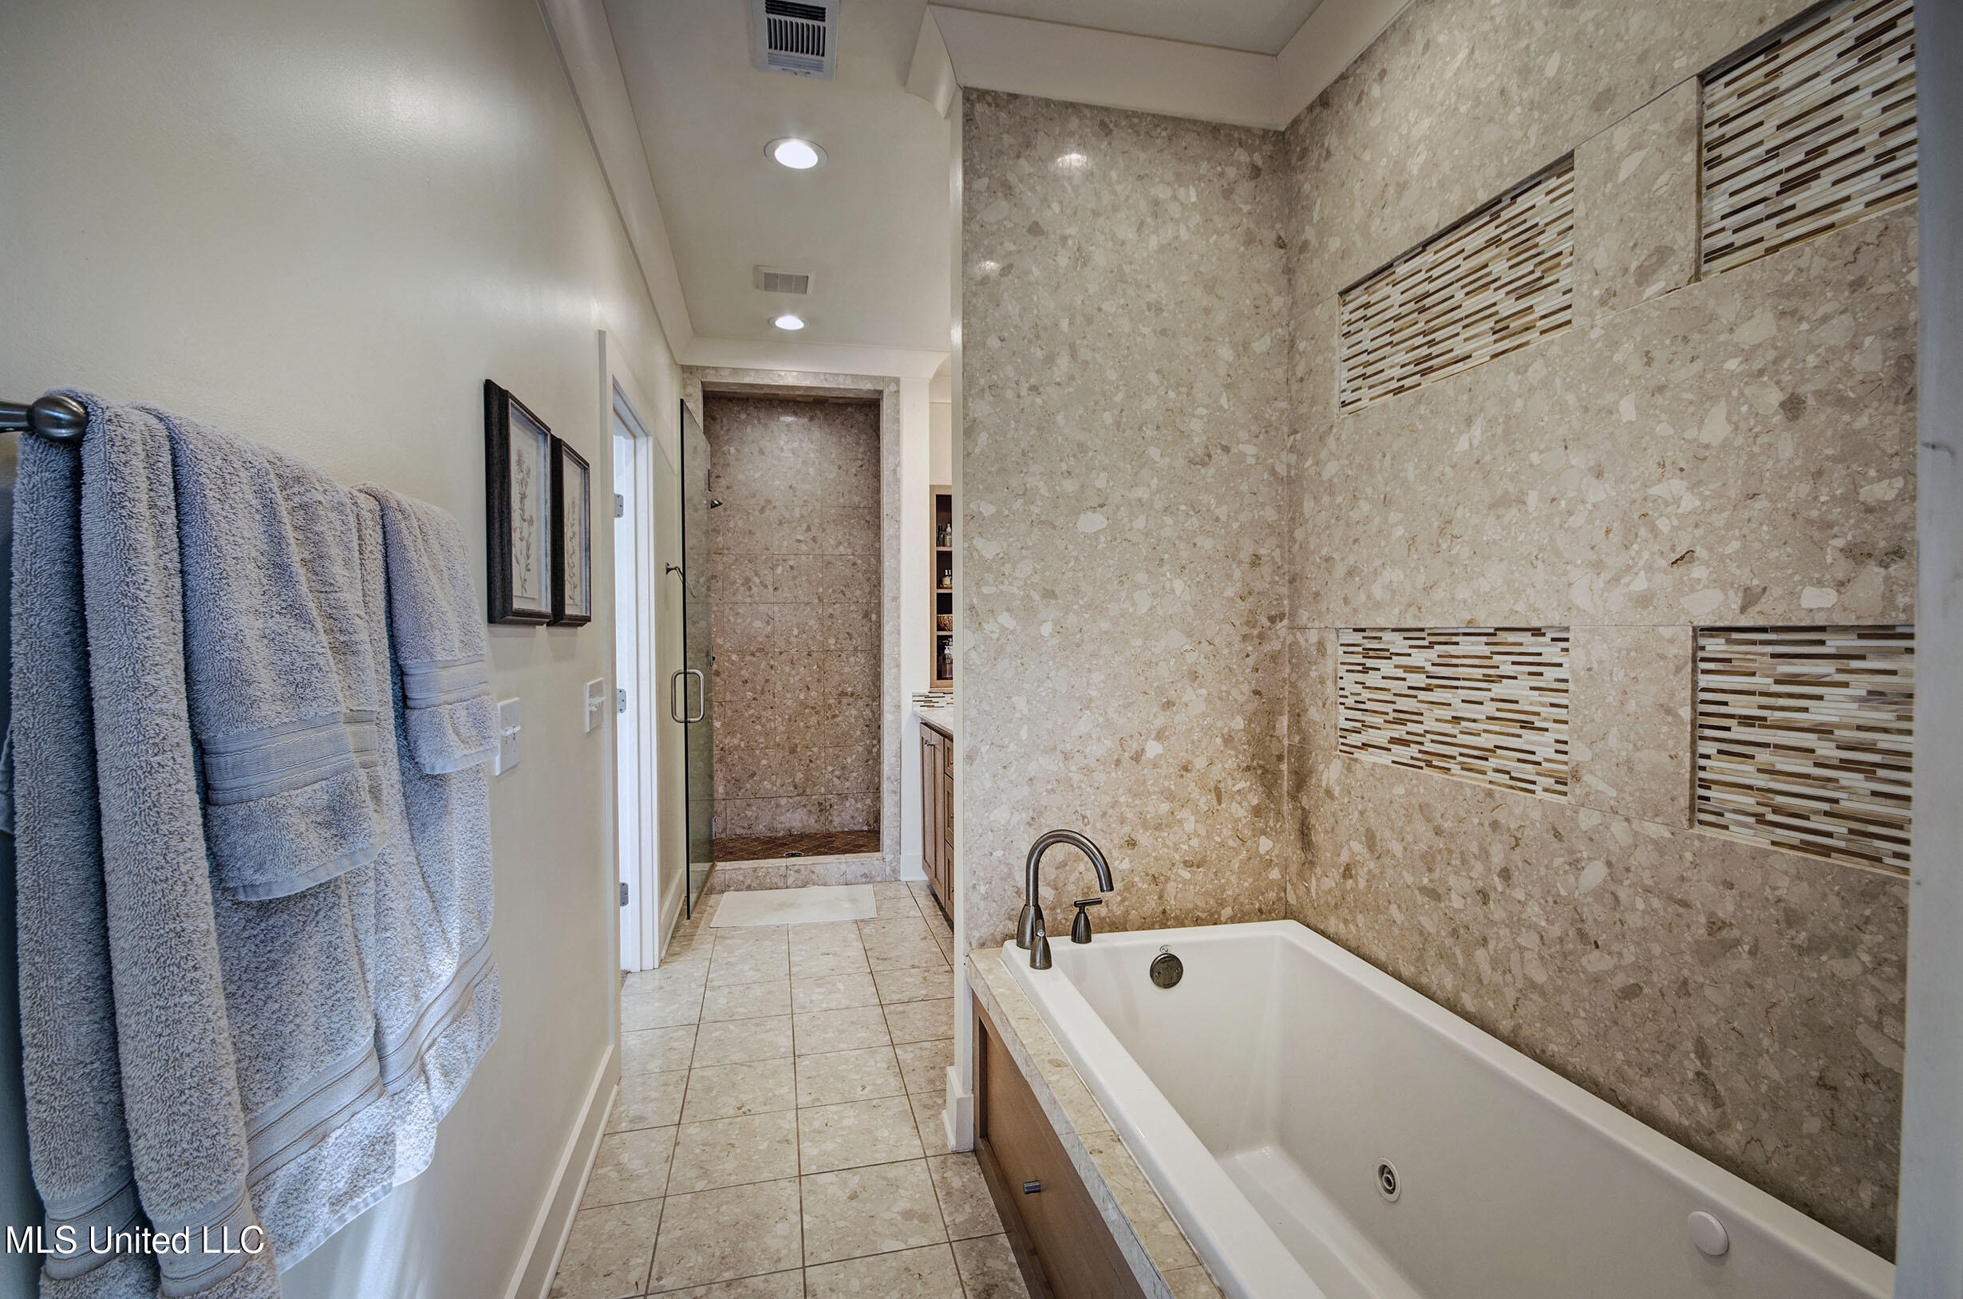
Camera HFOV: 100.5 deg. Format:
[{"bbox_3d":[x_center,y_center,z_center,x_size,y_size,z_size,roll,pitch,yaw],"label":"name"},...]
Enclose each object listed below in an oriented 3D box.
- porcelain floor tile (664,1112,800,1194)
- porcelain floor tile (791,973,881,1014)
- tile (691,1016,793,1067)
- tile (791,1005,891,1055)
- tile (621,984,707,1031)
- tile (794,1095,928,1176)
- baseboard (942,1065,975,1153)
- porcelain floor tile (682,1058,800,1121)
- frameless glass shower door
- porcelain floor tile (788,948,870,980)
[{"bbox_3d":[-0.627,1.293,2.098,0.306,0.011,0.298,0,1,-14],"label":"porcelain floor tile"},{"bbox_3d":[-0.532,1.256,2.981,0.302,0.010,0.292,0,1,-14],"label":"porcelain floor tile"},{"bbox_3d":[-0.758,1.263,2.627,0.302,0.010,0.292,0,1,-14],"label":"tile"},{"bbox_3d":[-0.470,1.283,2.743,0.306,0.011,0.298,0,1,-14],"label":"tile"},{"bbox_3d":[-1.124,1.259,2.833,0.302,0.010,0.292,0,1,-14],"label":"tile"},{"bbox_3d":[-0.327,1.292,2.173,0.306,0.011,0.298,0,1,-14],"label":"tile"},{"bbox_3d":[-0.061,1.196,2.127,0.062,0.142,0.147,0,1,-14],"label":"baseboard"},{"bbox_3d":[-0.688,1.268,2.346,0.302,0.010,0.292,0,1,-14],"label":"porcelain floor tile"},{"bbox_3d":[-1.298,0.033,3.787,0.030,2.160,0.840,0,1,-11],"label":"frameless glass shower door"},{"bbox_3d":[-0.602,1.252,3.262,0.302,0.010,0.292,0,1,-14],"label":"porcelain floor tile"}]

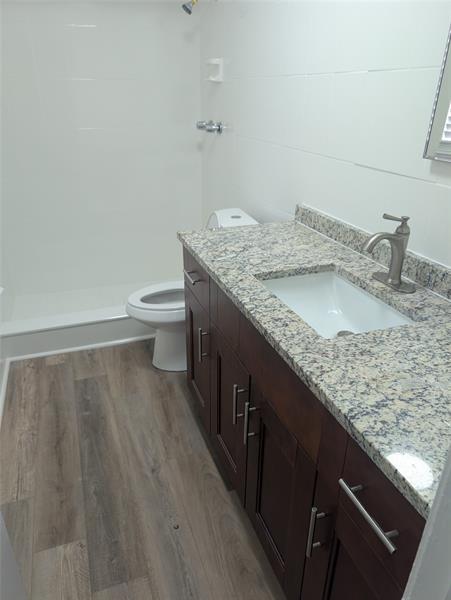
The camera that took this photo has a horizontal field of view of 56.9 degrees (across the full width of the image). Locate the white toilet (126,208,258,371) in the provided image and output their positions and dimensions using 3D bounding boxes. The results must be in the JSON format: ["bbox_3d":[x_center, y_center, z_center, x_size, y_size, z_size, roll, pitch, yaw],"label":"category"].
[{"bbox_3d":[-0.176,-0.018,2.271,0.720,0.794,0.400,-9,28,-18],"label":"white toilet"}]

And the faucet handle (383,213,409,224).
[{"bbox_3d":[0.474,-0.224,1.151,0.098,0.032,0.026,-9,28,-18],"label":"faucet handle"}]

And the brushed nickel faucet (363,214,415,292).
[{"bbox_3d":[0.468,-0.140,1.190,0.164,0.222,0.156,-9,28,-18],"label":"brushed nickel faucet"}]

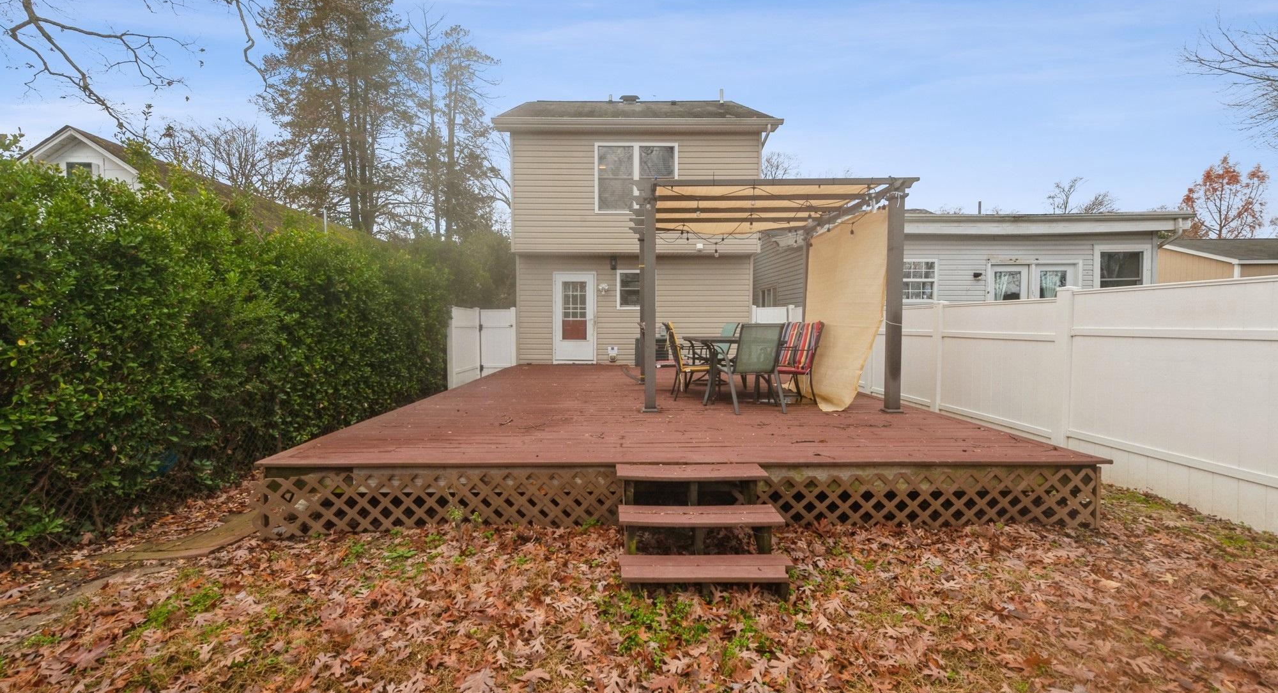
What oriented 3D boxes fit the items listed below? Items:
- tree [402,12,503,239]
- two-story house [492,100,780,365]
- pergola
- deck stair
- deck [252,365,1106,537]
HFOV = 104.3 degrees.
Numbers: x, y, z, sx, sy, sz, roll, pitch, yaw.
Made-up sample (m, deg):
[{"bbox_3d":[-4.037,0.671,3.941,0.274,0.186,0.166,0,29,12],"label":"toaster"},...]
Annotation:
[{"bbox_3d":[-10.152,-9.004,26.481,5.484,18.339,5.484,0,3,-1],"label":"tree"},{"bbox_3d":[-0.118,-3.345,14.961,6.300,8.150,8.500,0,3,-1],"label":"two-story house"},{"bbox_3d":[1.491,-0.624,6.778,3.100,2.550,2.840,0,3,-1],"label":"pergola"},{"bbox_3d":[0.370,1.082,3.108,0.980,0.510,0.740,0,3,-1],"label":"deck stair"},{"bbox_3d":[0.172,0.858,7.521,5.800,0.490,8.250,0,3,-2],"label":"deck"}]

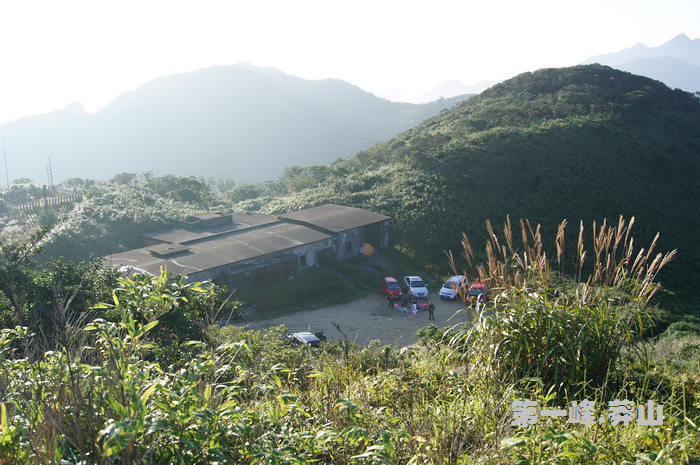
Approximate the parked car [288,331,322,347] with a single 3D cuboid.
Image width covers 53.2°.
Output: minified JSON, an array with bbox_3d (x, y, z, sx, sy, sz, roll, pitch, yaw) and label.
[{"bbox_3d":[-3.382,8.577,53.480,1.750,1.550,4.350,-6,15,-23],"label":"parked car"}]

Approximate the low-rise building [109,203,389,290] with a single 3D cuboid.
[{"bbox_3d":[-10.315,1.139,73.646,14.800,3.800,30.600,12,18,40],"label":"low-rise building"}]

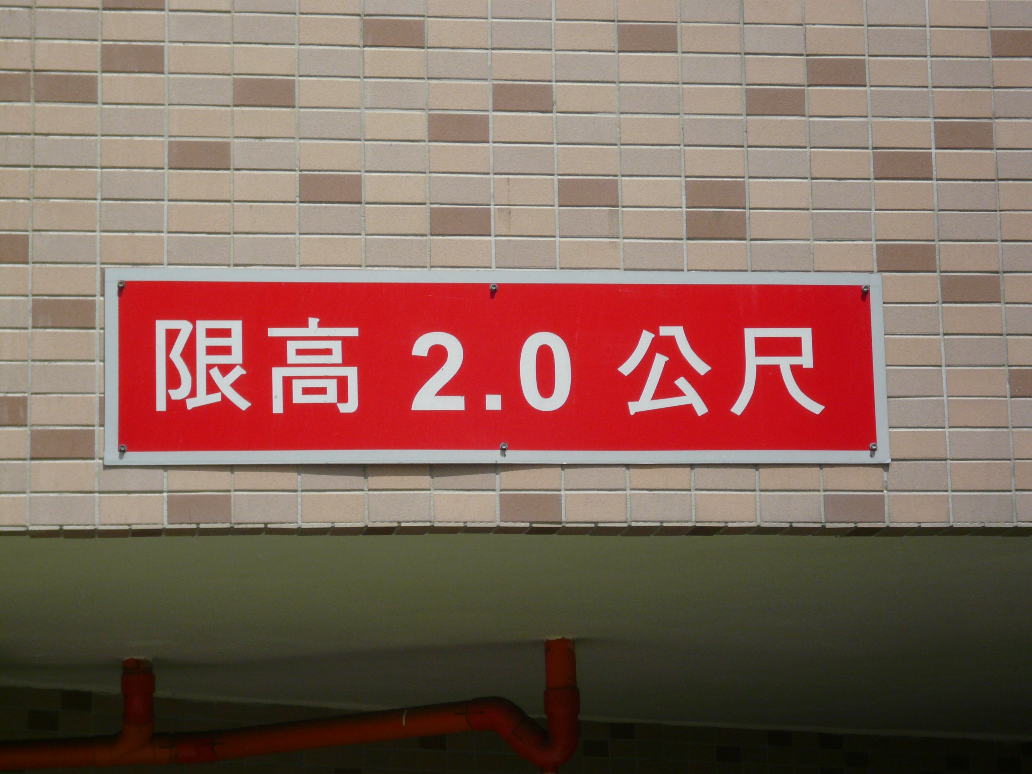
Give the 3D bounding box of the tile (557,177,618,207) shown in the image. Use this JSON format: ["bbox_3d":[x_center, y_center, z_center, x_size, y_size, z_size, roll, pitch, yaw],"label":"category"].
[{"bbox_3d":[0.111,-0.300,4.707,0.095,0.045,0.009,0,-12,-7],"label":"tile"}]

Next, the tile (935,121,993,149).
[{"bbox_3d":[0.706,-0.396,4.803,0.095,0.046,0.008,0,-11,-7],"label":"tile"}]

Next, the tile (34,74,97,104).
[{"bbox_3d":[-0.685,-0.452,4.624,0.095,0.045,0.009,0,-11,-8],"label":"tile"}]

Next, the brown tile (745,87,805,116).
[{"bbox_3d":[0.406,-0.446,4.774,0.095,0.046,0.008,0,-11,-7],"label":"brown tile"}]

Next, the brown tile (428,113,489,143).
[{"bbox_3d":[-0.089,-0.398,4.700,0.095,0.046,0.008,0,-11,-7],"label":"brown tile"}]

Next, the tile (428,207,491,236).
[{"bbox_3d":[-0.086,-0.254,4.673,0.095,0.045,0.009,0,-12,-7],"label":"tile"}]

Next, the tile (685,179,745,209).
[{"bbox_3d":[0.309,-0.299,4.731,0.095,0.045,0.009,0,-12,-7],"label":"tile"}]

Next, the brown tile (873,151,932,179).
[{"bbox_3d":[0.606,-0.347,4.776,0.095,0.045,0.009,0,-11,-8],"label":"brown tile"}]

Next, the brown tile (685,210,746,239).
[{"bbox_3d":[0.309,-0.251,4.718,0.095,0.045,0.009,0,-11,-8],"label":"brown tile"}]

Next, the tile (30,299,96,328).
[{"bbox_3d":[-0.679,-0.109,4.560,0.095,0.045,0.009,0,-11,-8],"label":"tile"}]

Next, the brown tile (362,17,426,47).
[{"bbox_3d":[-0.189,-0.550,4.722,0.095,0.045,0.009,0,-12,-7],"label":"brown tile"}]

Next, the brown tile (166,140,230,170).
[{"bbox_3d":[-0.483,-0.353,4.632,0.095,0.045,0.009,0,-11,-8],"label":"brown tile"}]

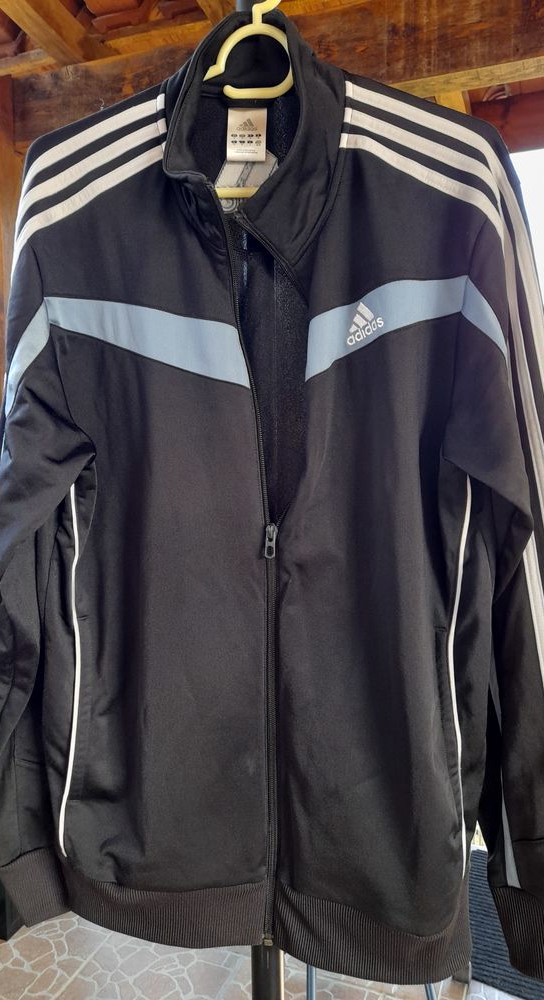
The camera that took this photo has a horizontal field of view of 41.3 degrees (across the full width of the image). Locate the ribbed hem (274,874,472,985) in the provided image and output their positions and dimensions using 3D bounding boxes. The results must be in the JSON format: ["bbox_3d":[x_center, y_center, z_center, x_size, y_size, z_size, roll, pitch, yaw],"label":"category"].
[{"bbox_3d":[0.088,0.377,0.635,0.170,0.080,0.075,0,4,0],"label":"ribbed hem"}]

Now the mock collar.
[{"bbox_3d":[-0.017,-0.318,0.630,0.165,0.225,0.120,0,4,0],"label":"mock collar"}]

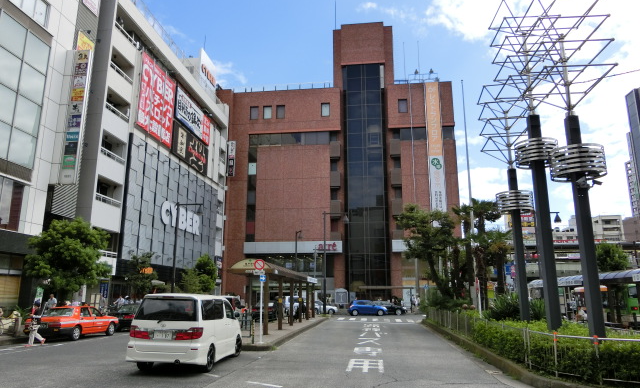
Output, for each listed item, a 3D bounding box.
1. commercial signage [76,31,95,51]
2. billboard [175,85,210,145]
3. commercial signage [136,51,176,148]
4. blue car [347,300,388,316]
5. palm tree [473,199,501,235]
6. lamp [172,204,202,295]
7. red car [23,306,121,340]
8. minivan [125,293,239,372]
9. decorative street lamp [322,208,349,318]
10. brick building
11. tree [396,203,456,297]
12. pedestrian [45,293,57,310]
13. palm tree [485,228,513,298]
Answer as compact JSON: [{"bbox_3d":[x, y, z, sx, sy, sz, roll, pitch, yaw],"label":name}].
[{"bbox_3d":[-15.973,-9.981,31.604,0.120,1.700,1.750,-1,-12,7],"label":"commercial signage"},{"bbox_3d":[-13.616,-8.085,50.868,0.350,3.550,9.800,-1,-13,6],"label":"billboard"},{"bbox_3d":[-14.196,-8.053,40.527,0.150,6.450,6.350,-1,-12,7],"label":"commercial signage"},{"bbox_3d":[4.496,10.664,43.022,3.800,1.500,1.690,0,-12,2],"label":"blue car"},{"bbox_3d":[9.884,3.836,26.863,1.850,7.305,1.850,-1,-13,6],"label":"palm tree"},{"bbox_3d":[-10.575,5.061,36.616,2.241,9.156,0.500,-1,-12,7],"label":"lamp"},{"bbox_3d":[-10.840,5.692,20.759,1.700,1.550,4.680,-1,-13,6],"label":"red car"},{"bbox_3d":[-3.520,3.833,13.211,1.820,1.900,4.840,-1,-12,3],"label":"minivan"},{"bbox_3d":[1.515,6.353,43.262,2.507,9.719,0.500,-1,-13,6],"label":"decorative street lamp"},{"bbox_3d":[3.337,-1.805,78.376,33.800,41.205,30.000,-1,-13,6],"label":"brick building"},{"bbox_3d":[6.541,4.182,28.208,3.800,7.215,3.700,-1,-13,6],"label":"tree"},{"bbox_3d":[-13.359,5.851,22.883,0.550,1.740,0.420,-6,-13,26],"label":"pedestrian"},{"bbox_3d":[10.252,4.580,25.915,1.750,5.326,1.750,0,-12,0],"label":"palm tree"}]

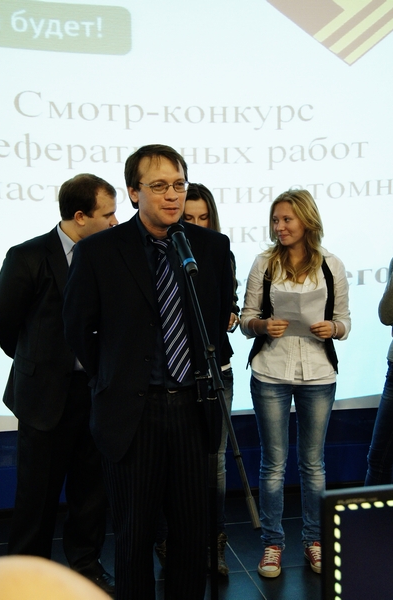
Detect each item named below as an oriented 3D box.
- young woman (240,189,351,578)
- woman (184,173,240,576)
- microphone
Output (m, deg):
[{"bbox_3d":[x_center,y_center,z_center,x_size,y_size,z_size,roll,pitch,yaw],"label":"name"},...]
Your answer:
[{"bbox_3d":[0.437,0.353,3.786,0.470,1.660,0.380,-1,5,3],"label":"young woman"},{"bbox_3d":[0.000,0.340,3.825,0.430,1.690,0.360,-1,5,0],"label":"woman"},{"bbox_3d":[-0.034,-0.140,2.440,0.051,0.051,0.215,-23,42,0],"label":"microphone"}]

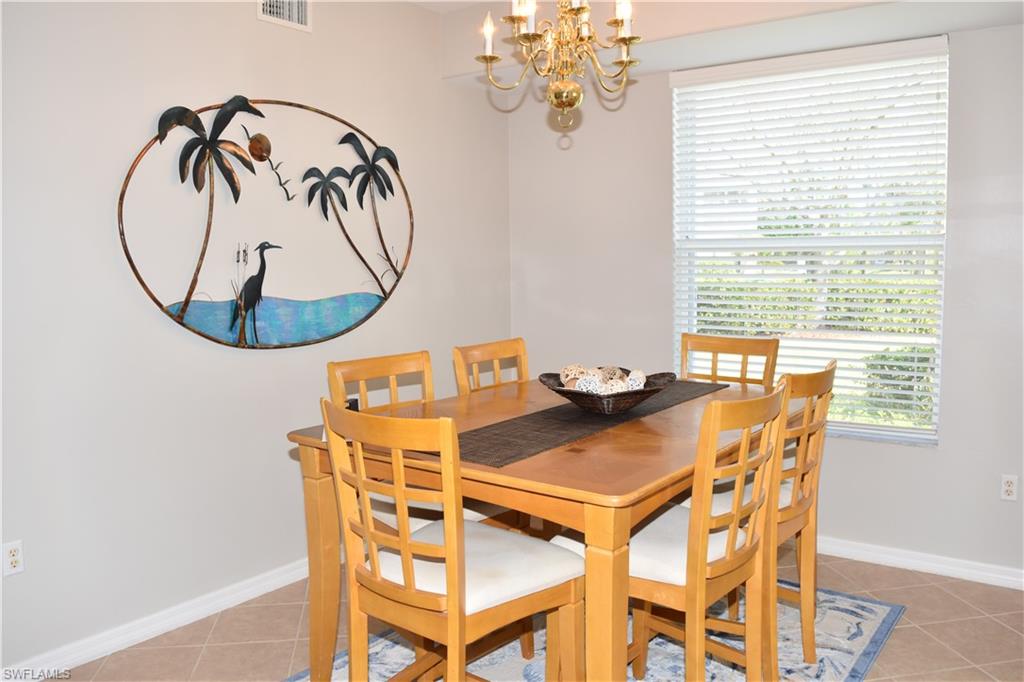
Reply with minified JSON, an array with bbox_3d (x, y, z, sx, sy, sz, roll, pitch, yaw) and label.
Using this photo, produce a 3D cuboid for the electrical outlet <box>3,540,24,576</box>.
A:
[{"bbox_3d":[-1.588,0.692,2.445,0.008,0.113,0.070,3,7,36],"label":"electrical outlet"}]

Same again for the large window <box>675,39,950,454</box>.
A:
[{"bbox_3d":[1.331,-0.480,3.588,1.270,1.680,0.070,3,7,36],"label":"large window"}]

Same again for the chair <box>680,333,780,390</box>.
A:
[{"bbox_3d":[0.819,0.530,3.280,0.530,1.072,0.520,4,7,38],"label":"chair"}]

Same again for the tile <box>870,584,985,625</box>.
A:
[{"bbox_3d":[1.665,1.061,3.082,0.332,0.010,0.332,-1,5,-8],"label":"tile"}]

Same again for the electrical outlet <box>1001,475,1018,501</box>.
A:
[{"bbox_3d":[2.065,0.609,3.186,0.070,0.113,0.008,3,7,36],"label":"electrical outlet"}]

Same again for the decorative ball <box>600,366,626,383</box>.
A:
[{"bbox_3d":[0.346,0.125,2.631,0.083,0.080,0.083,3,7,36],"label":"decorative ball"}]

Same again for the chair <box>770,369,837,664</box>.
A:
[{"bbox_3d":[0.729,0.599,2.526,0.520,1.072,0.530,4,7,40],"label":"chair"}]

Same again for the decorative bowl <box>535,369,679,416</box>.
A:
[{"bbox_3d":[0.326,0.164,2.581,0.360,0.108,0.360,-5,7,-42],"label":"decorative bowl"}]

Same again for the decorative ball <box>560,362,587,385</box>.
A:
[{"bbox_3d":[0.234,0.134,2.900,0.100,0.100,0.100,0,5,0],"label":"decorative ball"}]

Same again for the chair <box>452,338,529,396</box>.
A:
[{"bbox_3d":[0.114,0.551,3.140,0.520,1.072,0.530,3,6,33],"label":"chair"}]

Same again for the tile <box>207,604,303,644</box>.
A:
[{"bbox_3d":[-0.985,1.101,2.975,0.332,0.010,0.332,-1,5,-8],"label":"tile"}]

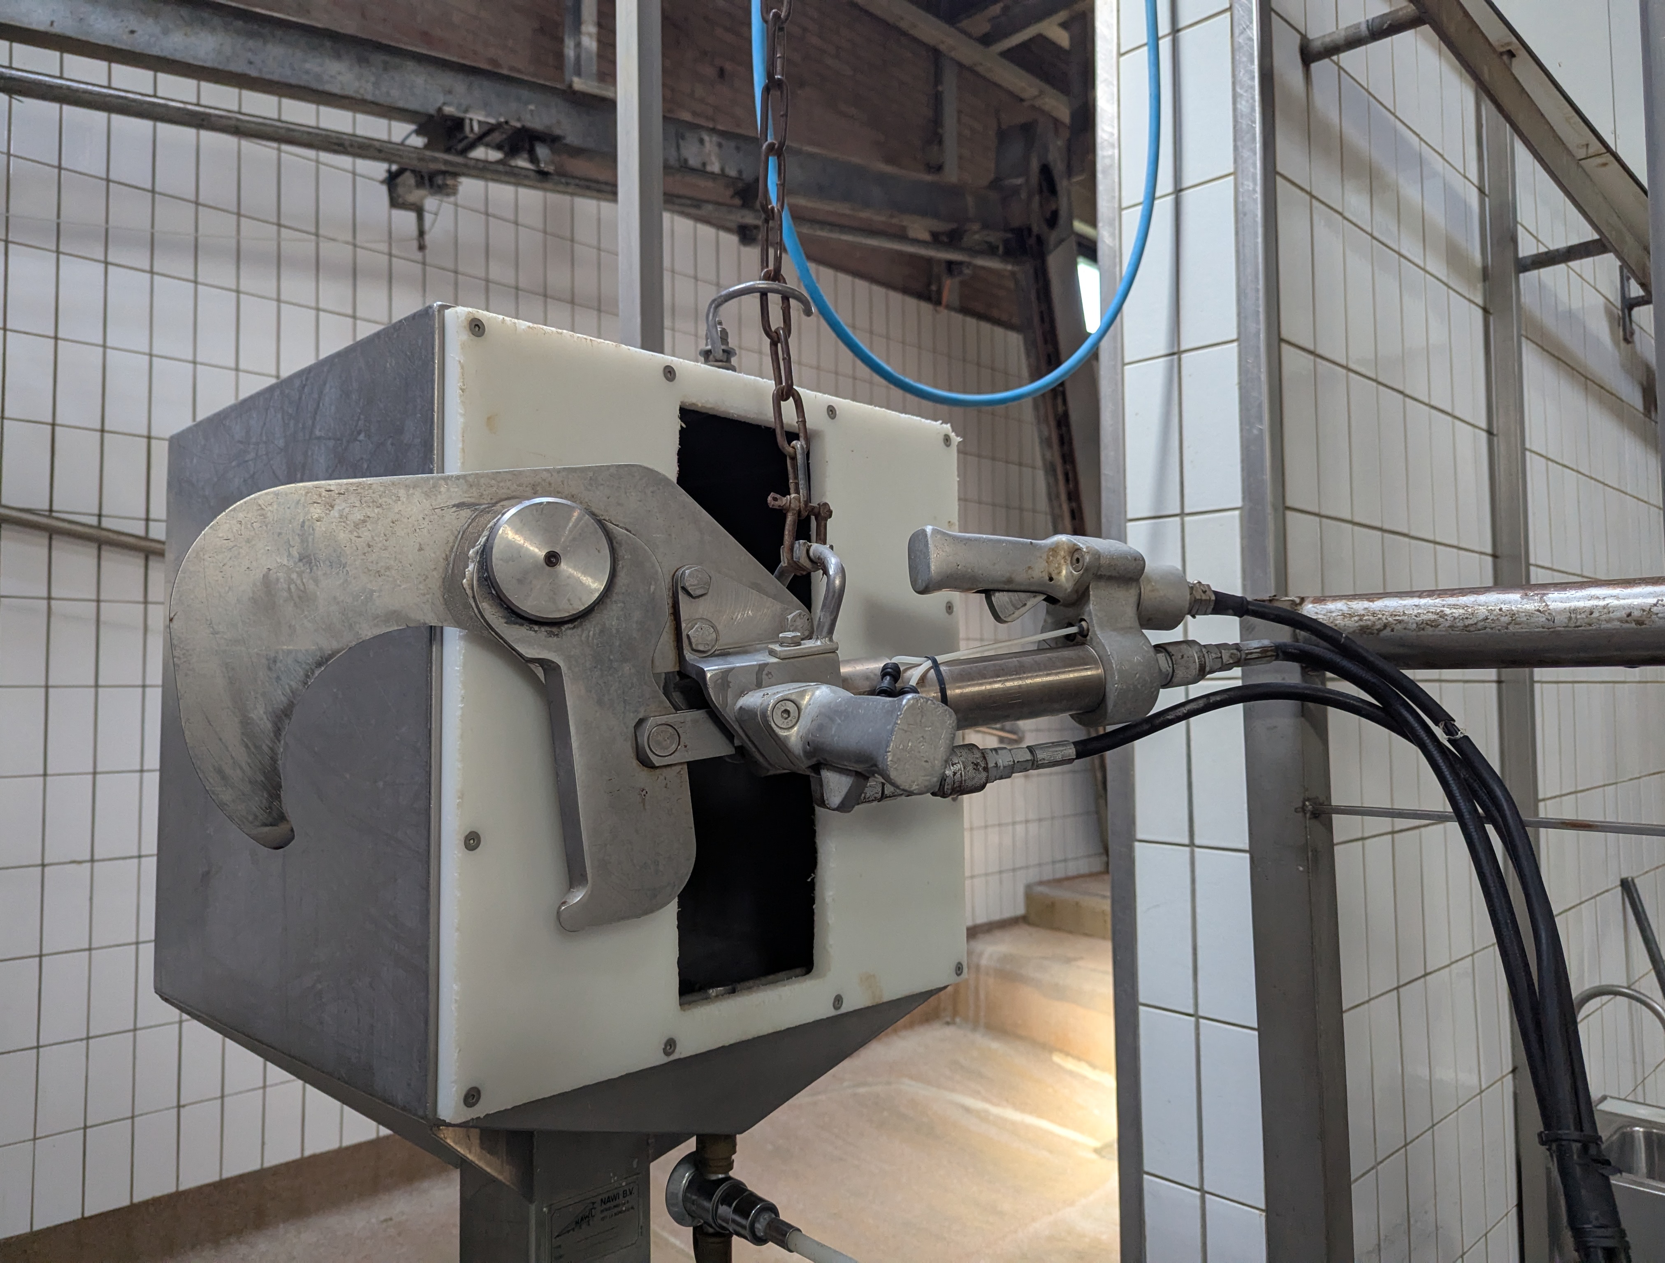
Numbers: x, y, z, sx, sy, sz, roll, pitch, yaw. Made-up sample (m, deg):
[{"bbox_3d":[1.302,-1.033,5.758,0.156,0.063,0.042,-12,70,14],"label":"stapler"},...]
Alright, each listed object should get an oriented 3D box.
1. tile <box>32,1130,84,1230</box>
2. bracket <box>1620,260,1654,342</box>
[{"bbox_3d":[-2.121,1.502,3.194,0.114,0.239,0.012,3,-4,-44],"label":"tile"},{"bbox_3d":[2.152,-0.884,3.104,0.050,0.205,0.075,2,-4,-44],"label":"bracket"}]

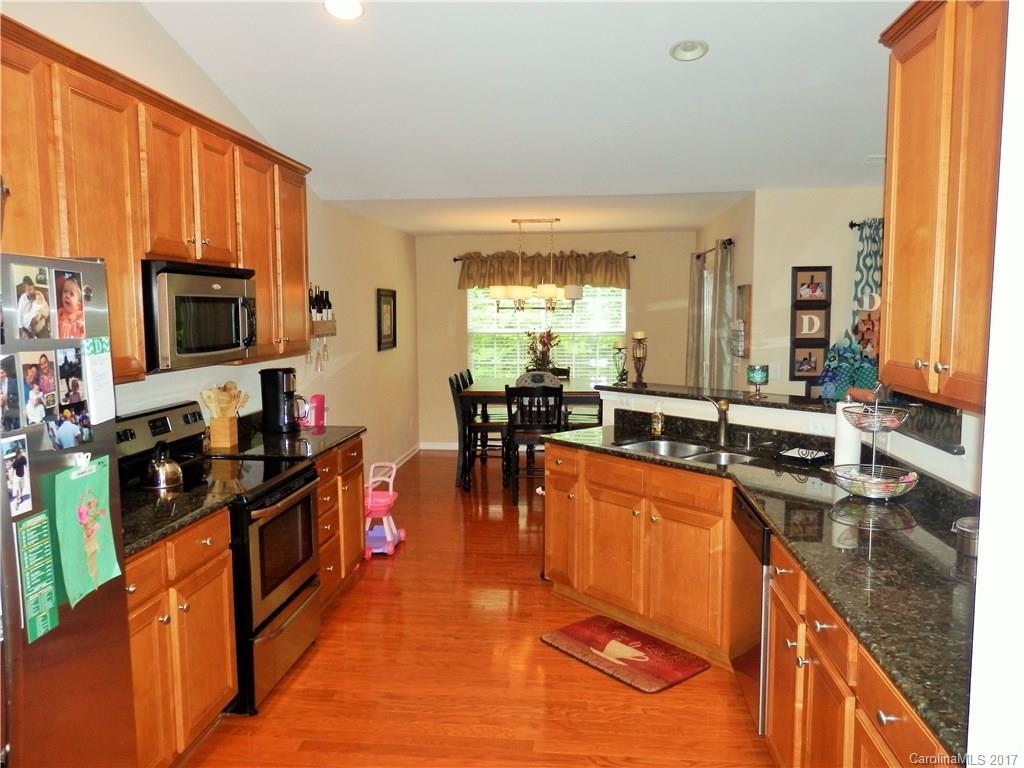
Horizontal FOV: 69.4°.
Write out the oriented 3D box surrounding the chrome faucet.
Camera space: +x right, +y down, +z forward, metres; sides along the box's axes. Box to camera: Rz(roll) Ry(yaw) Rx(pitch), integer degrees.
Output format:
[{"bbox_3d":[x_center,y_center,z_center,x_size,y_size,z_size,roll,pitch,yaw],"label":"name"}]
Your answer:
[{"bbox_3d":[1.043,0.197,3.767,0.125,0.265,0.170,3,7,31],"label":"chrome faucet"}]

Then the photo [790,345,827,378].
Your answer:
[{"bbox_3d":[2.068,-0.160,5.153,0.250,0.252,0.025,0,6,6],"label":"photo"}]

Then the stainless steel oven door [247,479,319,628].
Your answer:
[{"bbox_3d":[-1.032,0.728,3.348,0.080,0.480,0.740,0,6,6],"label":"stainless steel oven door"}]

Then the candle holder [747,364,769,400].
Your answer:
[{"bbox_3d":[1.364,-0.018,4.093,0.125,0.180,0.125,1,6,18],"label":"candle holder"}]

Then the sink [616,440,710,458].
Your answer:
[{"bbox_3d":[0.832,0.441,3.846,0.370,0.190,0.400,-5,7,-38],"label":"sink"}]

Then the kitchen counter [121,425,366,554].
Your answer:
[{"bbox_3d":[-1.352,0.418,3.310,0.650,0.036,2.560,0,6,6],"label":"kitchen counter"}]

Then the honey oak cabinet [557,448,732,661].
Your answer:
[{"bbox_3d":[0.899,0.811,3.811,0.580,0.876,0.950,-5,8,-39],"label":"honey oak cabinet"}]

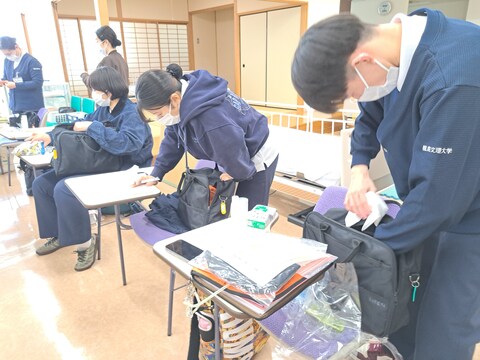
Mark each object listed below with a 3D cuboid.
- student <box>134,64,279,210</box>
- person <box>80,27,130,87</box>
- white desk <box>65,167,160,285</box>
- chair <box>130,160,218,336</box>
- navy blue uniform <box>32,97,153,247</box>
[{"bbox_3d":[-0.169,0.046,1.848,0.720,1.240,0.500,-5,20,-11],"label":"student"},{"bbox_3d":[-1.068,-0.495,2.925,0.420,1.580,0.460,-6,20,-14],"label":"person"},{"bbox_3d":[-0.709,0.319,1.986,0.440,0.650,0.560,-13,23,-32],"label":"white desk"},{"bbox_3d":[-0.339,0.245,1.985,0.540,0.780,0.500,-13,23,-32],"label":"chair"},{"bbox_3d":[-0.921,-0.045,2.235,0.740,1.000,0.540,-9,21,-23],"label":"navy blue uniform"}]

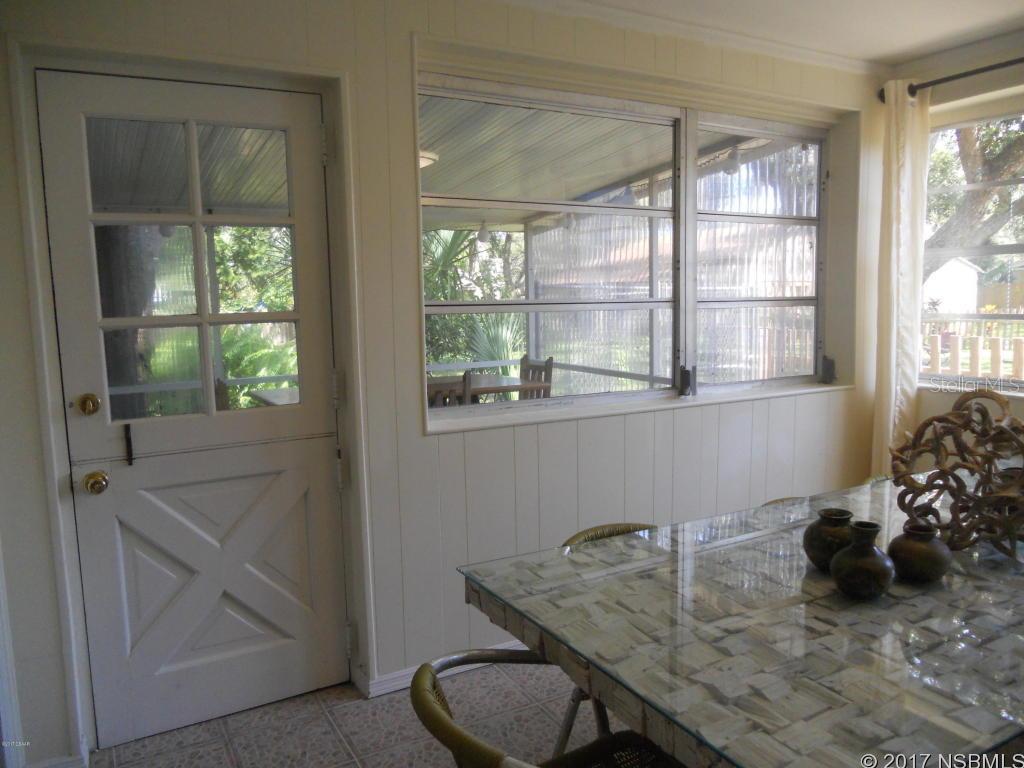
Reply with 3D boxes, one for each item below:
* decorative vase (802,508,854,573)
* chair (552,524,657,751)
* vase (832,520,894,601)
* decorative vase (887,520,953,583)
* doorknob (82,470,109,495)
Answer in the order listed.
[{"bbox_3d":[0.736,0.357,1.819,0.134,0.128,0.134,-5,8,-29],"label":"decorative vase"},{"bbox_3d":[0.415,0.785,2.240,0.530,0.700,0.560,-5,8,-29],"label":"chair"},{"bbox_3d":[0.736,0.366,1.668,0.125,0.146,0.125,-5,8,-29],"label":"vase"},{"bbox_3d":[0.893,0.364,1.753,0.122,0.122,0.122,-5,8,-29],"label":"decorative vase"},{"bbox_3d":[-1.238,0.293,2.374,0.065,0.065,0.065,-5,8,-29],"label":"doorknob"}]

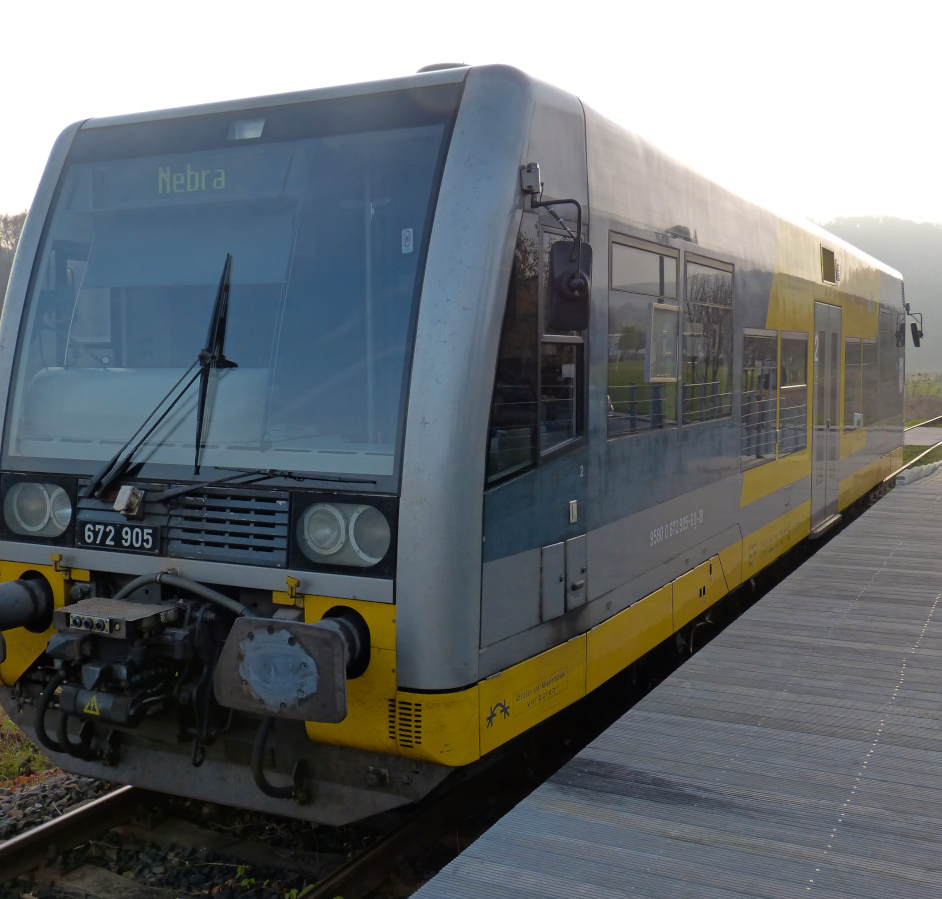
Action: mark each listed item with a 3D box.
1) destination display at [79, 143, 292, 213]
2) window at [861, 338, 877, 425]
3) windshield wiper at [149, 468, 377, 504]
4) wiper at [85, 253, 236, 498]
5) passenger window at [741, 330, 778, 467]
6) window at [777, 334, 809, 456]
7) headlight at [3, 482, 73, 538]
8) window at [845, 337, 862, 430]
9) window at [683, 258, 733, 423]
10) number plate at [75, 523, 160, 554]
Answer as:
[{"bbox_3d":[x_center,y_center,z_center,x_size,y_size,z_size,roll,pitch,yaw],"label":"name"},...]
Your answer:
[{"bbox_3d":[-1.442,-1.373,5.284,1.275,0.240,0.102,2,5,25],"label":"destination display"},{"bbox_3d":[4.854,-0.816,12.687,0.051,1.051,1.102,2,5,29],"label":"window"},{"bbox_3d":[-0.919,0.163,4.409,1.173,0.163,0.082,2,-13,25],"label":"windshield wiper"},{"bbox_3d":[-1.361,-0.342,4.736,0.704,1.183,0.092,2,-13,25],"label":"wiper"},{"bbox_3d":[2.200,-0.397,7.950,0.051,1.051,1.102,2,5,29],"label":"passenger window"},{"bbox_3d":[2.772,-0.487,8.970,0.051,1.051,1.102,2,5,29],"label":"window"},{"bbox_3d":[-2.070,0.285,5.042,0.449,0.250,0.133,2,5,25],"label":"headlight"},{"bbox_3d":[4.248,-0.720,11.605,0.051,1.051,1.102,2,5,29],"label":"window"},{"bbox_3d":[1.523,-0.702,6.713,0.051,1.051,1.102,2,5,29],"label":"window"},{"bbox_3d":[-1.615,0.399,4.766,0.484,0.122,0.020,2,5,25],"label":"number plate"}]

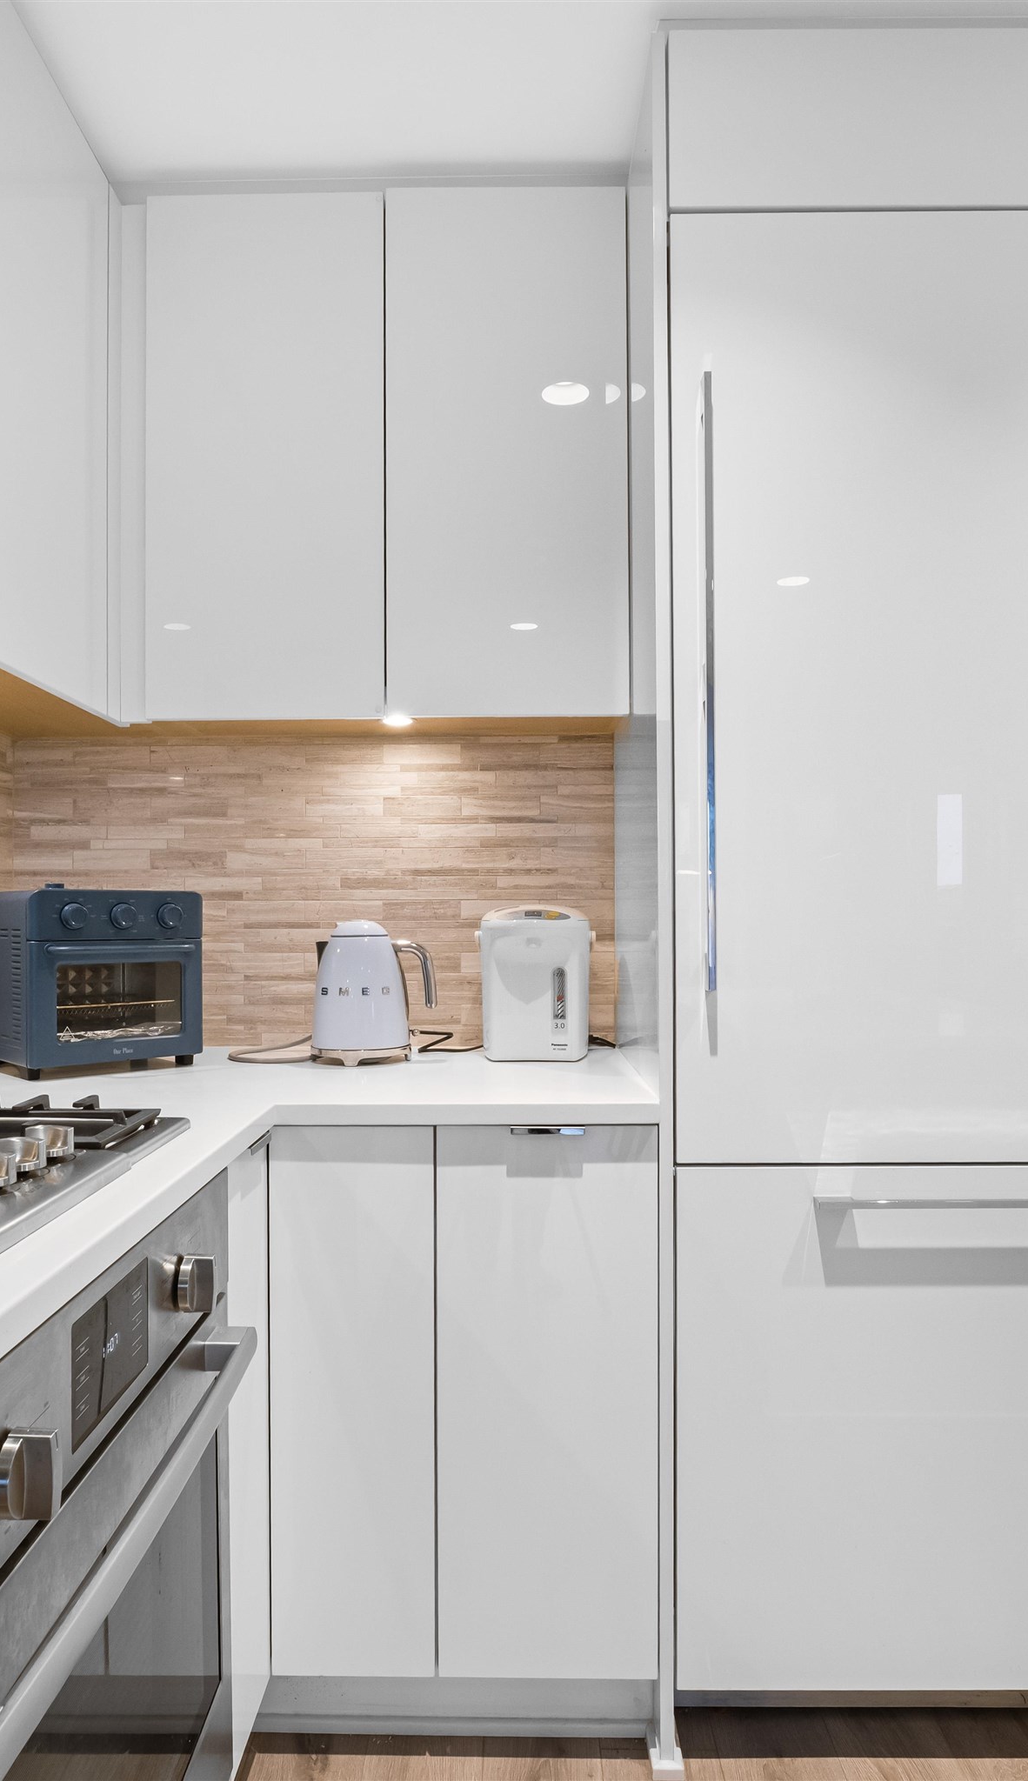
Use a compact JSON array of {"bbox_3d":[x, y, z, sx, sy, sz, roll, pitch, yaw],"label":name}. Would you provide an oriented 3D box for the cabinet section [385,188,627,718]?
[{"bbox_3d":[-0.012,-0.737,1.784,0.408,0.897,0.310,0,-1,0],"label":"cabinet section"}]

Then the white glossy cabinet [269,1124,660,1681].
[{"bbox_3d":[-0.070,0.722,1.635,0.550,0.780,0.560,0,0,0],"label":"white glossy cabinet"}]

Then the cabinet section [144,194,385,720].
[{"bbox_3d":[-0.422,-0.732,1.787,0.408,0.893,0.310,0,-1,0],"label":"cabinet section"}]

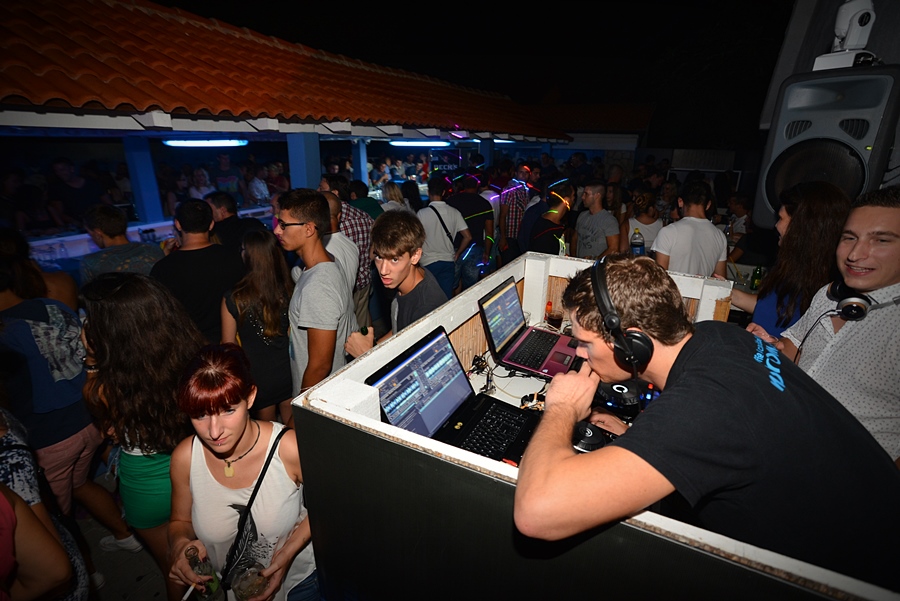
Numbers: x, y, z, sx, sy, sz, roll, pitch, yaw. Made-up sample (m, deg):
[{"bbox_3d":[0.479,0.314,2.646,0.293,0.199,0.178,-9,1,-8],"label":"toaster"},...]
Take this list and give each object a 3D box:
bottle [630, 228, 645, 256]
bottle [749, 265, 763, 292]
[{"bbox_3d":[1.394,-0.365,3.143,0.090,0.330,0.090,-3,17,24],"label":"bottle"},{"bbox_3d":[2.493,-0.188,3.456,0.060,0.215,0.060,15,24,34],"label":"bottle"}]

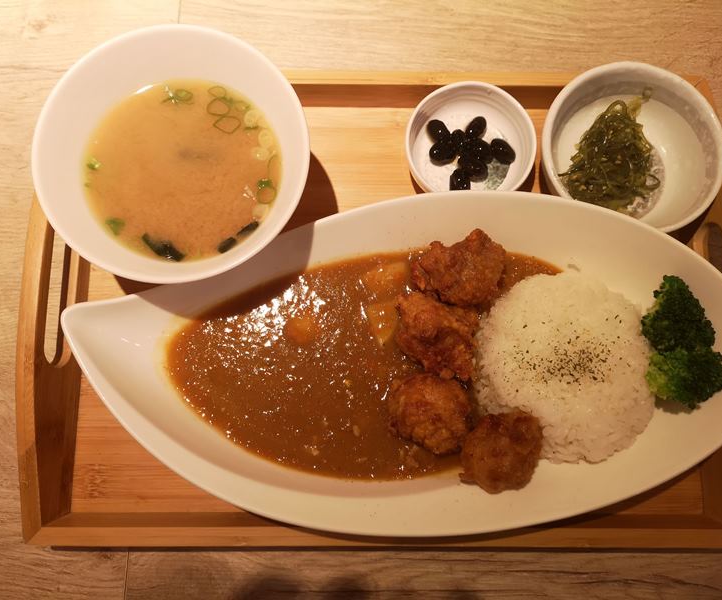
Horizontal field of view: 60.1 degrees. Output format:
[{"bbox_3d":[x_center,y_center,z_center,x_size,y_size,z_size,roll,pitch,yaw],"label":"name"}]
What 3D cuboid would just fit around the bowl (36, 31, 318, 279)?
[{"bbox_3d":[-0.096,-0.070,0.350,0.138,0.072,0.138,0,80,-1],"label":"bowl"}]

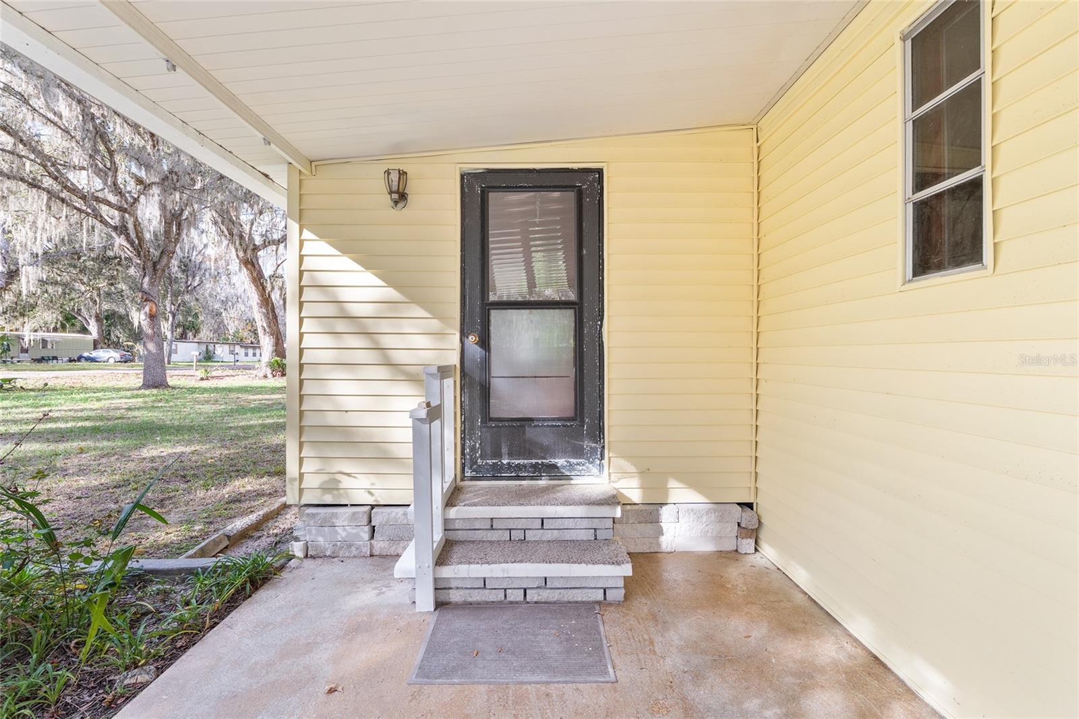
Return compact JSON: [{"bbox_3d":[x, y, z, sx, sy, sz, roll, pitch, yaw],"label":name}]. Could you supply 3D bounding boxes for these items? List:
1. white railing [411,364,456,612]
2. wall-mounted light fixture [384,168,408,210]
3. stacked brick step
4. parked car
[{"bbox_3d":[-0.581,0.638,2.558,0.120,1.190,0.700,0,0,0],"label":"white railing"},{"bbox_3d":[-0.906,-1.072,2.829,0.145,0.222,0.172,0,0,0],"label":"wall-mounted light fixture"},{"bbox_3d":[-0.129,1.018,2.579,1.180,0.420,0.680,0,0,0],"label":"stacked brick step"},{"bbox_3d":[-47.355,-0.327,48.999,4.800,1.460,1.820,0,0,-8],"label":"parked car"}]

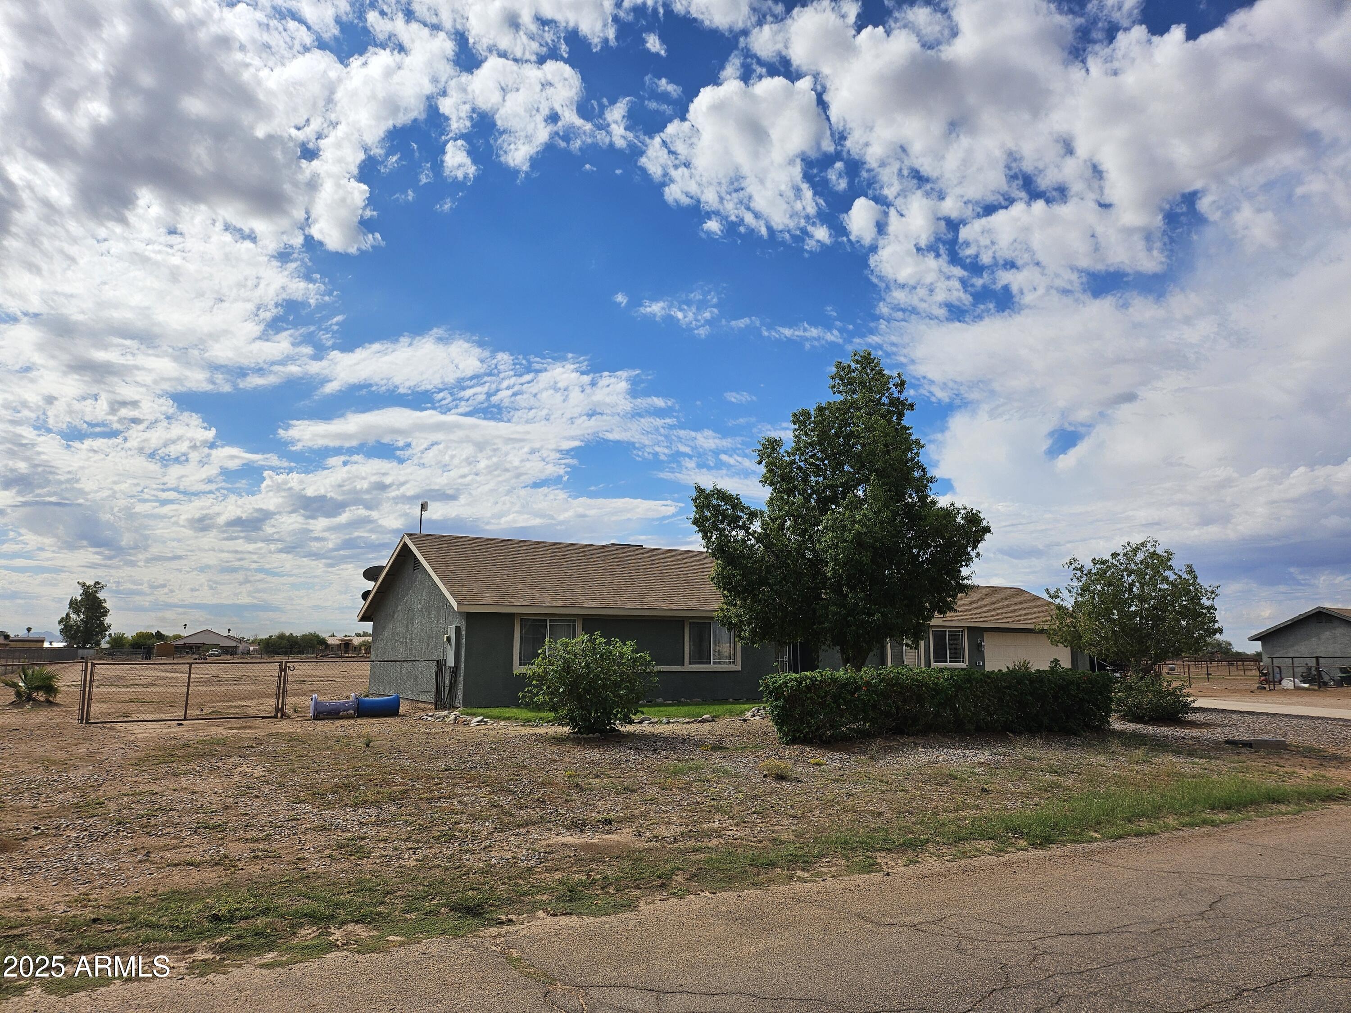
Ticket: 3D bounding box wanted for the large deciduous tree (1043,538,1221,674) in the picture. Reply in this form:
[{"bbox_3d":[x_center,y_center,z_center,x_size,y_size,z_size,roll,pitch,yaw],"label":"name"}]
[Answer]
[{"bbox_3d":[10.010,2.667,20.835,3.900,3.850,3.800,5,-10,-31],"label":"large deciduous tree"}]

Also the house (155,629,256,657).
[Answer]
[{"bbox_3d":[-101.152,29.804,202.838,19.000,5.600,16.000,5,-10,-31],"label":"house"}]

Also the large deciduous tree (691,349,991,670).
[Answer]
[{"bbox_3d":[3.906,0.518,21.469,6.800,8.300,6.400,0,-9,0],"label":"large deciduous tree"}]

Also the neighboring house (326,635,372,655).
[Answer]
[{"bbox_3d":[-91.567,39.343,262.076,18.000,4.700,14.000,5,-10,-31],"label":"neighboring house"}]

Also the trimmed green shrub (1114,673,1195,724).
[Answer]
[{"bbox_3d":[9.768,3.829,19.241,1.750,1.070,1.700,5,-10,-31],"label":"trimmed green shrub"}]

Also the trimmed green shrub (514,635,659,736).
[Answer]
[{"bbox_3d":[-1.562,3.122,16.720,2.500,1.720,2.400,0,-9,0],"label":"trimmed green shrub"}]

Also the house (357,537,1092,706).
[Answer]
[{"bbox_3d":[2.984,4.210,34.085,25.897,4.831,10.240,5,-10,-31],"label":"house"}]

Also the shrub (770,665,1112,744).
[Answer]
[{"bbox_3d":[4.635,3.409,16.479,6.350,1.070,1.400,4,-9,-23],"label":"shrub"}]

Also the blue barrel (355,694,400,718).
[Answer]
[{"bbox_3d":[-6.419,4.270,20.153,0.840,0.500,0.500,5,-10,-31],"label":"blue barrel"}]

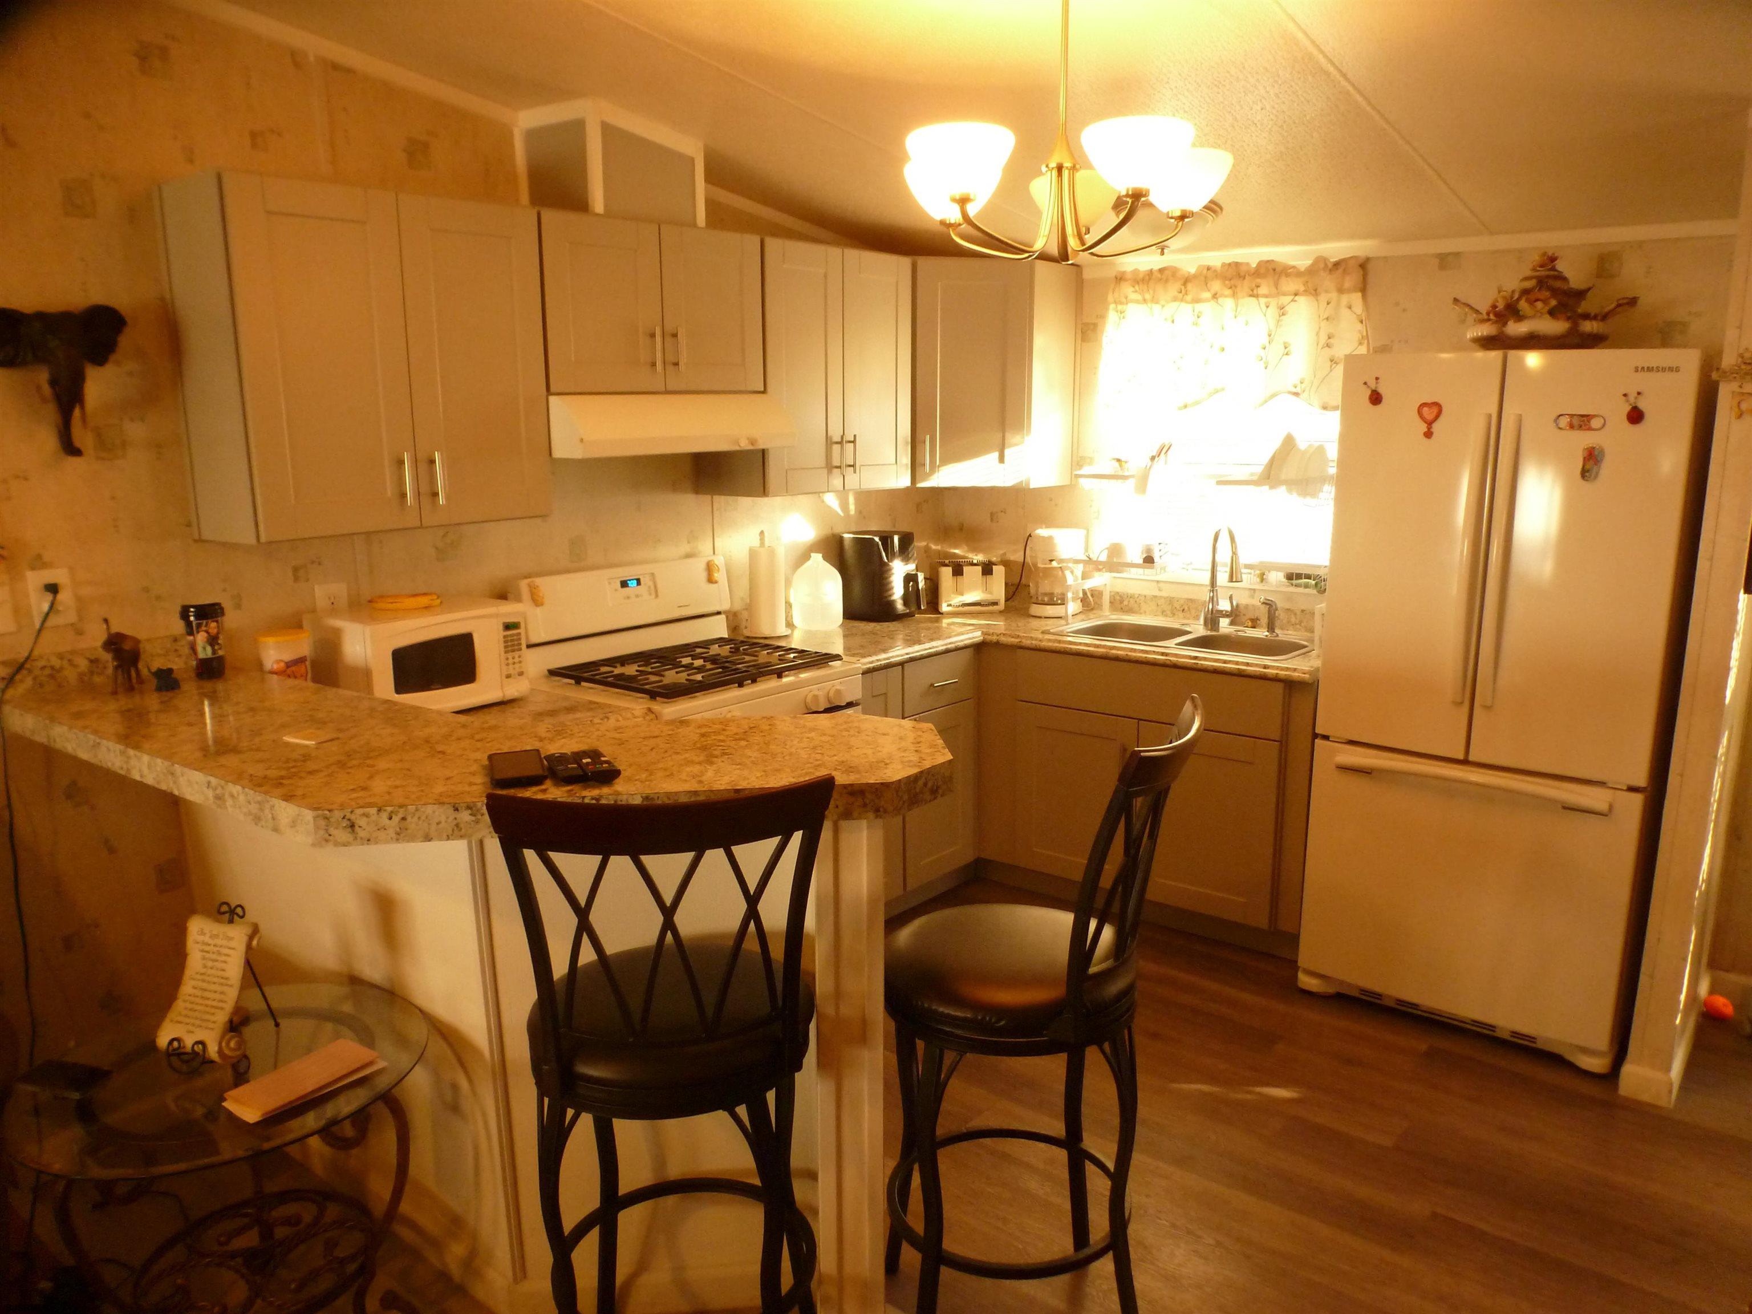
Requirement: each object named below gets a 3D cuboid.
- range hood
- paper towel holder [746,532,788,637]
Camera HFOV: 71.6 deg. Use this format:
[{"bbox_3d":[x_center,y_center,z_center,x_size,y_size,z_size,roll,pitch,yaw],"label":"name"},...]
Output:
[{"bbox_3d":[-0.646,-0.655,3.398,0.440,0.157,0.760,9,15,39],"label":"range hood"},{"bbox_3d":[-0.361,-0.243,4.007,0.145,0.330,0.145,0,12,0],"label":"paper towel holder"}]

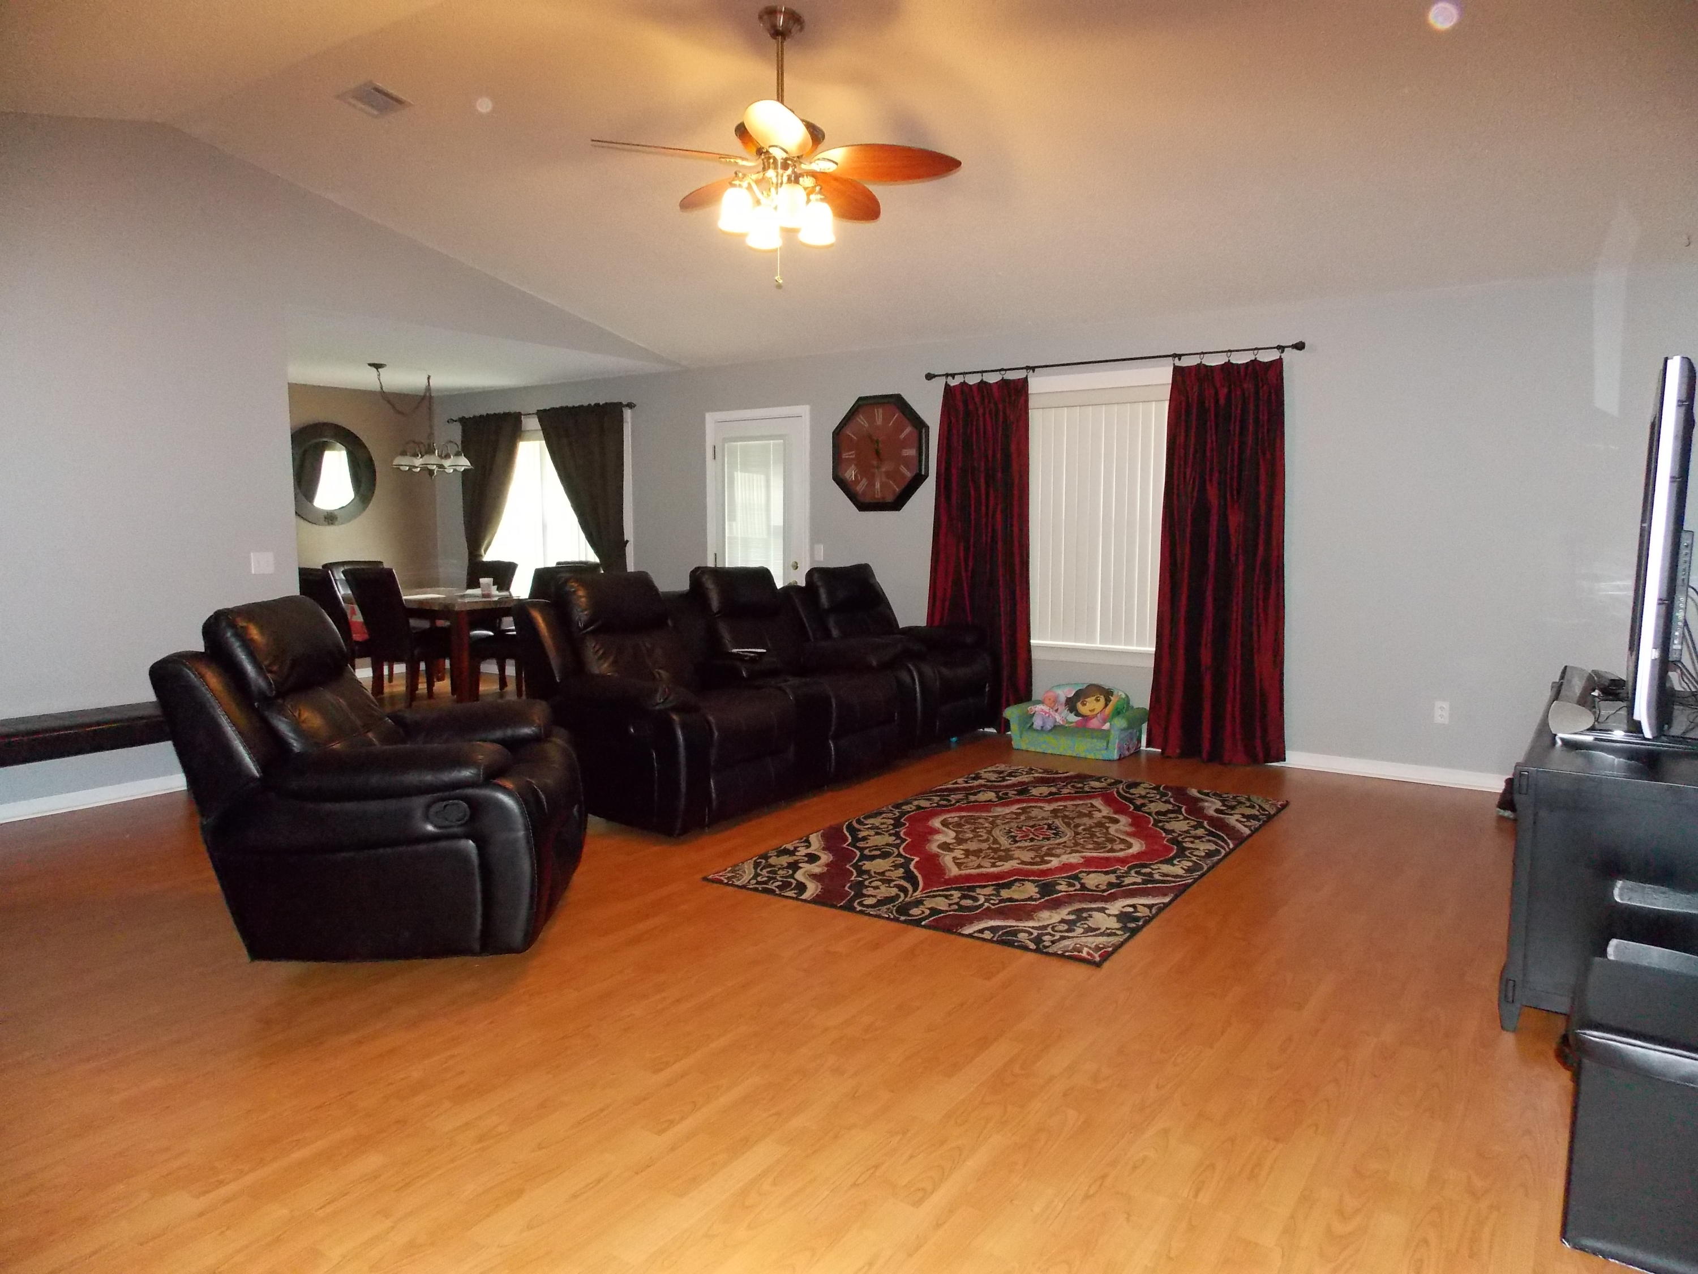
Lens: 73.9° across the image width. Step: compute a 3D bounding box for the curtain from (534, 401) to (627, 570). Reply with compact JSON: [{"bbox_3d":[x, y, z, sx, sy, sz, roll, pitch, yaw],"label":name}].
[{"bbox_3d":[-2.194,-0.763,9.209,1.000,2.100,0.130,5,8,36],"label":"curtain"}]

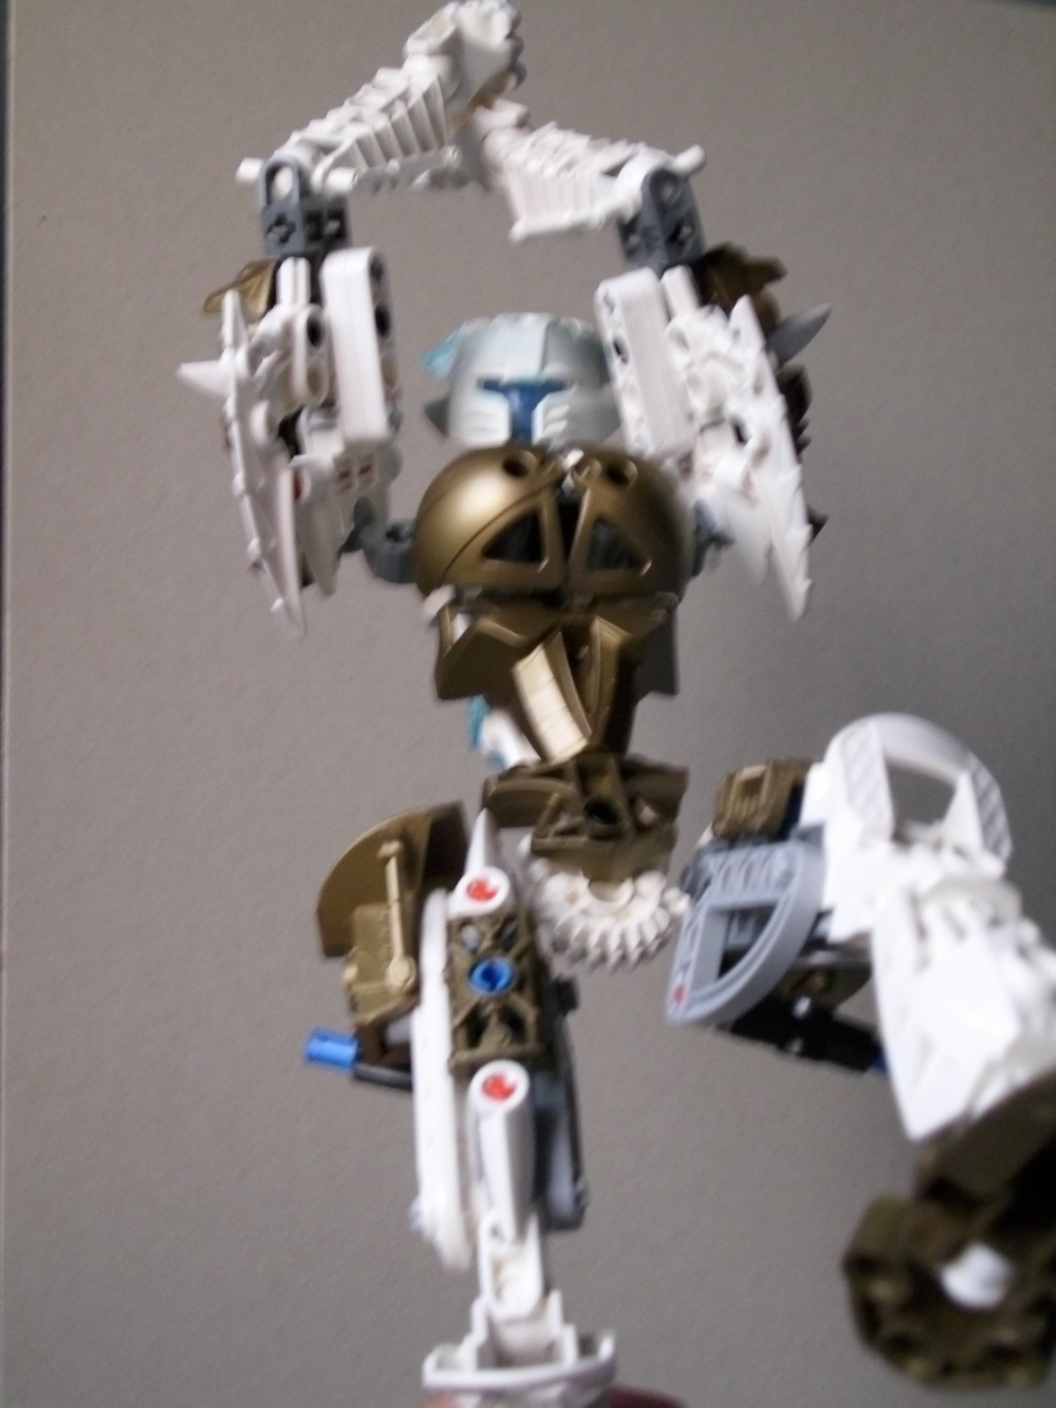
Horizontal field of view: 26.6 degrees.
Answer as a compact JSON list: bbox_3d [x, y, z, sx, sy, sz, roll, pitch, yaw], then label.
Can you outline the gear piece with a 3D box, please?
[{"bbox_3d":[0.012,0.031,0.348,0.024,0.024,0.009,0,-38,0],"label":"gear piece"}]

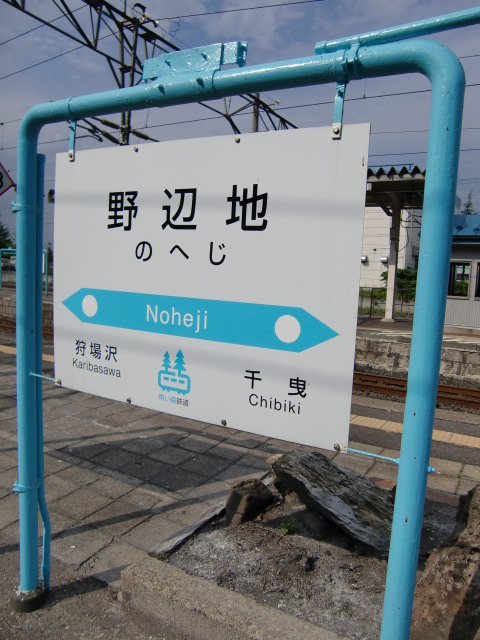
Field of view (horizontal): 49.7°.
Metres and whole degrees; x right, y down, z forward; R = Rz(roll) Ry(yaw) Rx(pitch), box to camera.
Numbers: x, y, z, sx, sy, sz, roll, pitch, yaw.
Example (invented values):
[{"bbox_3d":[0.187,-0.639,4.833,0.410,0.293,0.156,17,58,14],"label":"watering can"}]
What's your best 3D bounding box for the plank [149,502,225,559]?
[{"bbox_3d":[-0.213,1.144,2.841,0.090,0.050,0.740,7,8,30],"label":"plank"}]

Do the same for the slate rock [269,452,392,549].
[{"bbox_3d":[0.622,1.123,3.280,0.840,0.140,0.370,27,26,28],"label":"slate rock"}]

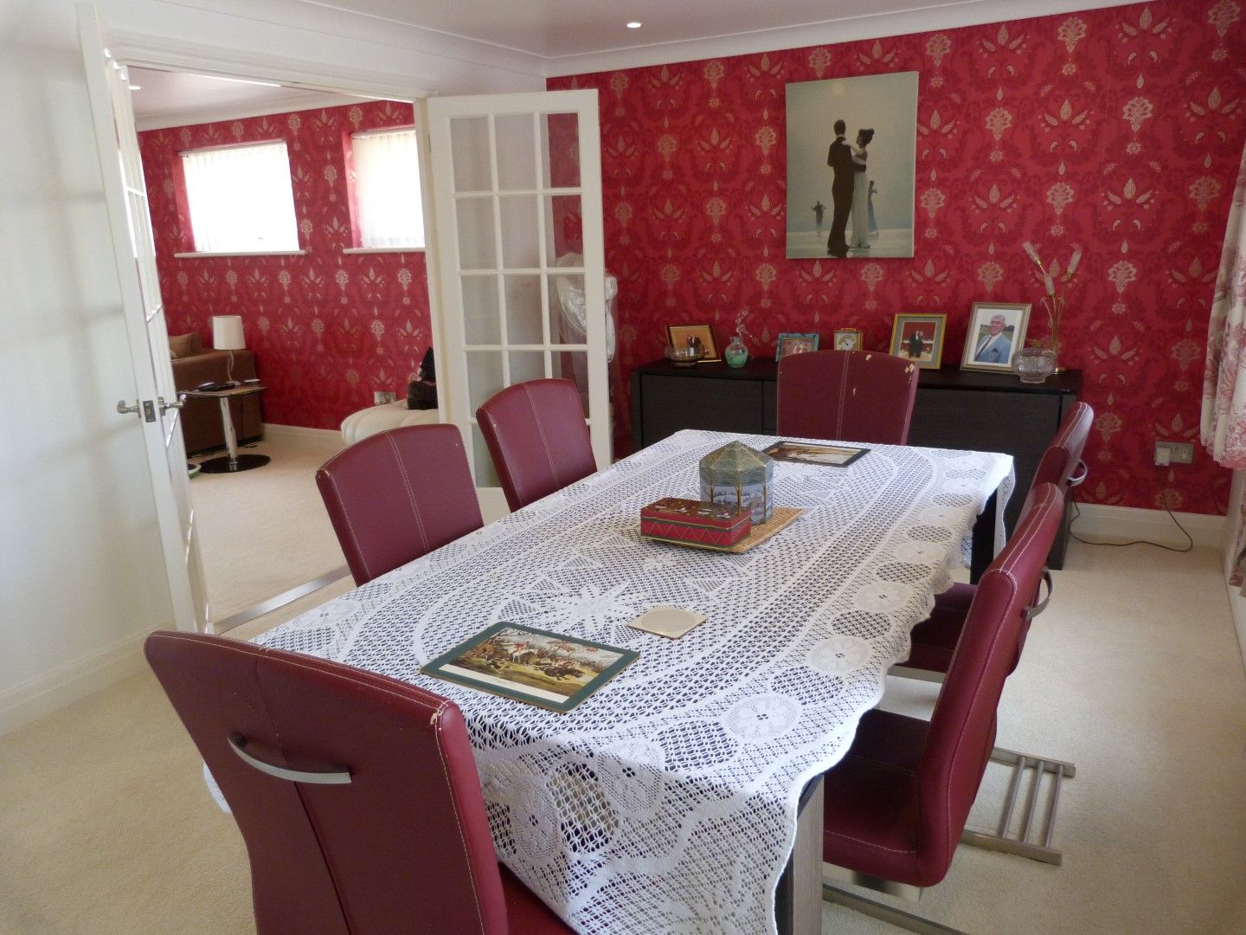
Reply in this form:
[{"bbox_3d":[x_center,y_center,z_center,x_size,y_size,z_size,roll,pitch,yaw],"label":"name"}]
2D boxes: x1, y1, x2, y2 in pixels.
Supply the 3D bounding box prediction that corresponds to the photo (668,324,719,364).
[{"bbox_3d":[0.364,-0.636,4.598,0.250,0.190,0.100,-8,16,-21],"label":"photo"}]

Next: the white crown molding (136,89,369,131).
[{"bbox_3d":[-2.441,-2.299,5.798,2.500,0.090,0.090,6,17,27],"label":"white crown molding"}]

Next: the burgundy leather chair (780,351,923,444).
[{"bbox_3d":[0.681,0.125,3.038,0.455,0.990,0.600,5,17,26],"label":"burgundy leather chair"}]

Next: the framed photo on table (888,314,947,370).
[{"bbox_3d":[1.356,-0.578,4.136,0.231,0.254,0.045,7,0,30],"label":"framed photo on table"}]

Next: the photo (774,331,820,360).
[{"bbox_3d":[0.860,-0.584,4.410,0.202,0.148,0.040,5,0,26],"label":"photo"}]

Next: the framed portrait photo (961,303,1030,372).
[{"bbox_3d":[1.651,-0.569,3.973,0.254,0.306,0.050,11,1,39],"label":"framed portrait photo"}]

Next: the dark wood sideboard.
[{"bbox_3d":[1.034,-0.081,4.240,1.930,0.741,0.520,5,17,26],"label":"dark wood sideboard"}]

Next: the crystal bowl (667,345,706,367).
[{"bbox_3d":[0.310,-0.550,4.430,0.200,0.100,0.200,-2,15,1],"label":"crystal bowl"}]

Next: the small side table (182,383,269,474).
[{"bbox_3d":[-2.574,-0.266,5.861,0.500,0.500,0.460,6,17,27],"label":"small side table"}]

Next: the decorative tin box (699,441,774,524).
[{"bbox_3d":[0.269,0.028,2.125,0.168,0.184,0.168,5,17,26],"label":"decorative tin box"}]

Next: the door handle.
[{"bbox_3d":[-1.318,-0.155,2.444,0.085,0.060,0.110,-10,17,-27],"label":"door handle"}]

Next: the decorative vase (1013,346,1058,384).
[{"bbox_3d":[1.718,-0.431,3.756,0.188,0.137,0.188,5,17,26],"label":"decorative vase"}]

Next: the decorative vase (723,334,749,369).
[{"bbox_3d":[0.561,-0.569,4.416,0.115,0.145,0.115,-2,15,1],"label":"decorative vase"}]

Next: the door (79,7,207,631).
[{"bbox_3d":[-1.416,-0.247,2.763,0.045,1.981,0.690,-8,16,-22],"label":"door"}]

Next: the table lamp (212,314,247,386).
[{"bbox_3d":[-2.588,-0.773,5.913,0.230,0.445,0.230,5,17,26],"label":"table lamp"}]

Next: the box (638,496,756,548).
[{"bbox_3d":[0.166,0.123,2.025,0.218,0.059,0.113,7,18,32],"label":"box"}]

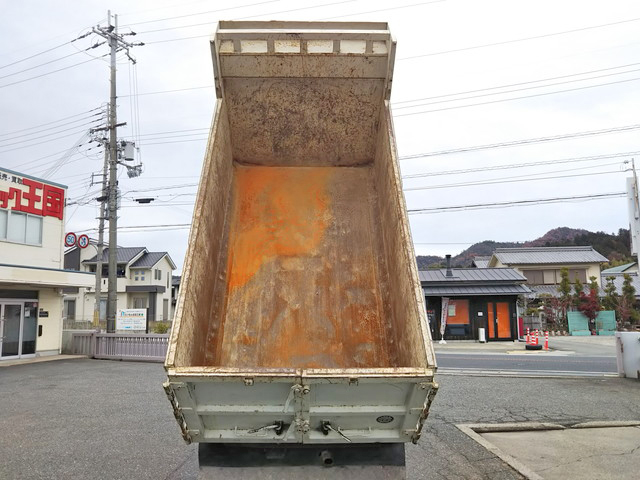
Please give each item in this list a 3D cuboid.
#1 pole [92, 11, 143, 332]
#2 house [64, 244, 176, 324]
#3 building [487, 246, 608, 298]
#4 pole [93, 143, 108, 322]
[{"bbox_3d":[-8.050,-2.323,22.193,0.900,13.800,1.800,-4,-8,27],"label":"pole"},{"bbox_3d":[-21.800,4.732,59.693,10.400,8.200,9.400,0,-7,0],"label":"house"},{"bbox_3d":[19.700,4.452,49.139,8.400,7.400,8.400,-2,-8,11],"label":"building"},{"bbox_3d":[-10.350,0.062,26.519,0.400,10.100,0.400,-3,-8,20],"label":"pole"}]

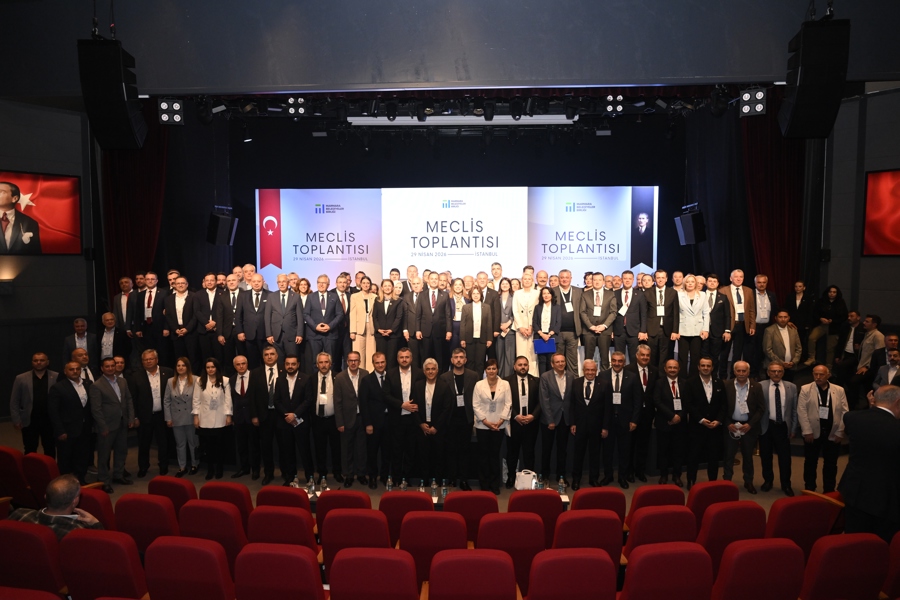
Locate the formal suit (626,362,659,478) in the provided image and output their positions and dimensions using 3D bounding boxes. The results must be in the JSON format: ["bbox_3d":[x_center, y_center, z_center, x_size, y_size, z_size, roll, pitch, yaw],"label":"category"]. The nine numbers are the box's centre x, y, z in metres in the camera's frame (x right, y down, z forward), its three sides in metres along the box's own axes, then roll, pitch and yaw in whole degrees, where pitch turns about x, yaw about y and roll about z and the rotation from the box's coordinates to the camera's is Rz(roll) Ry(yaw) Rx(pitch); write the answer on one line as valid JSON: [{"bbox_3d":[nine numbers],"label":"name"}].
[{"bbox_3d":[2.566,1.625,8.035,0.500,1.589,0.320,0,3,8],"label":"formal suit"}]

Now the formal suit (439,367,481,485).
[{"bbox_3d":[0.139,1.664,7.838,0.580,1.580,0.330,0,4,2],"label":"formal suit"}]

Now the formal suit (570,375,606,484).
[{"bbox_3d":[1.849,1.708,7.953,0.540,1.482,0.320,1,4,10],"label":"formal suit"}]

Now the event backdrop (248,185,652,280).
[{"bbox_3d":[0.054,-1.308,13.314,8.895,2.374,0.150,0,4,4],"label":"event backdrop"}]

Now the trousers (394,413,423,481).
[{"bbox_3d":[-0.589,1.953,7.910,0.420,0.898,0.310,0,3,-3],"label":"trousers"}]

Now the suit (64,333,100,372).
[{"bbox_3d":[-5.974,1.229,9.700,0.550,1.420,0.330,-2,4,-28],"label":"suit"}]

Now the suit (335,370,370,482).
[{"bbox_3d":[-1.256,1.615,7.730,0.490,1.479,0.320,-1,4,-20],"label":"suit"}]

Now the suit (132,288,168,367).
[{"bbox_3d":[-4.717,0.528,9.450,0.550,1.488,0.330,-2,4,-24],"label":"suit"}]

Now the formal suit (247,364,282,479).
[{"bbox_3d":[-2.440,1.638,7.999,0.550,1.568,0.330,-1,4,-16],"label":"formal suit"}]

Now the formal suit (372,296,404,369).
[{"bbox_3d":[-1.104,0.568,10.647,0.510,1.298,0.290,0,4,-6],"label":"formal suit"}]

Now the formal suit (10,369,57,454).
[{"bbox_3d":[-5.692,1.675,8.179,0.570,1.498,0.340,-3,5,-36],"label":"formal suit"}]

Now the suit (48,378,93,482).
[{"bbox_3d":[-5.060,1.743,8.000,0.370,1.428,0.580,2,4,33],"label":"suit"}]

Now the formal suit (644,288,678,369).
[{"bbox_3d":[3.445,0.545,9.705,0.560,1.528,0.320,1,4,15],"label":"formal suit"}]

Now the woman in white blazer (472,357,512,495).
[{"bbox_3d":[0.533,1.589,7.520,0.500,1.713,0.330,0,4,3],"label":"woman in white blazer"}]

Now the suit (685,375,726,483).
[{"bbox_3d":[3.292,1.656,7.700,0.540,1.402,0.340,1,4,12],"label":"suit"}]

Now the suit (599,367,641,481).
[{"bbox_3d":[2.181,1.607,7.720,0.530,1.490,0.330,0,4,6],"label":"suit"}]

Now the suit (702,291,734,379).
[{"bbox_3d":[4.544,0.537,10.217,0.570,1.433,0.330,1,4,20],"label":"suit"}]

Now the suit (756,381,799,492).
[{"bbox_3d":[4.285,1.732,7.823,0.530,1.458,0.340,2,4,23],"label":"suit"}]

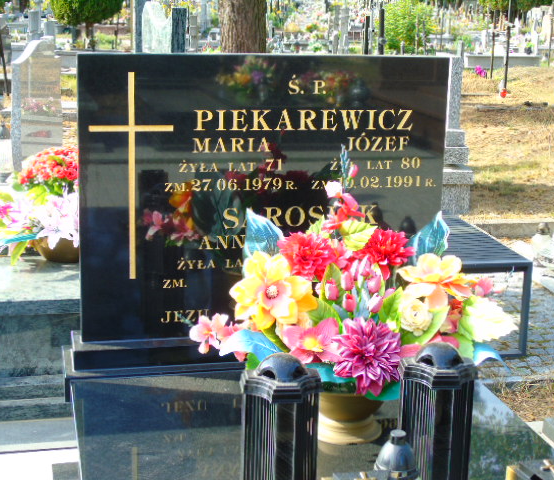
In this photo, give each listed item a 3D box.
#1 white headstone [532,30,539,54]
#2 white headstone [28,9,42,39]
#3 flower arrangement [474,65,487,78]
[{"bbox_3d":[7.068,-5.400,27.300,0.140,0.660,0.700,2,11,1],"label":"white headstone"},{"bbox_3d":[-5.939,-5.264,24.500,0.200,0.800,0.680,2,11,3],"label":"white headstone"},{"bbox_3d":[4.280,-3.544,21.000,0.300,0.290,0.280,4,11,11],"label":"flower arrangement"}]

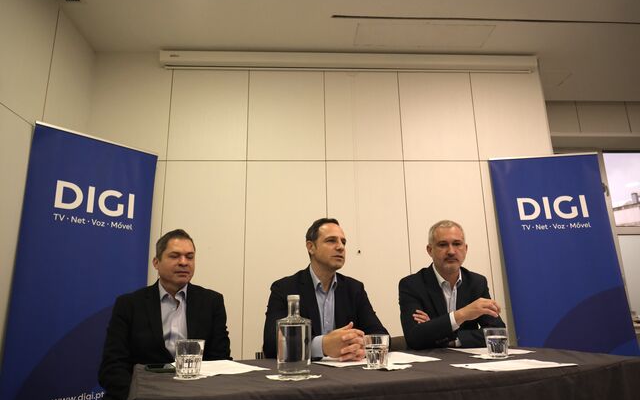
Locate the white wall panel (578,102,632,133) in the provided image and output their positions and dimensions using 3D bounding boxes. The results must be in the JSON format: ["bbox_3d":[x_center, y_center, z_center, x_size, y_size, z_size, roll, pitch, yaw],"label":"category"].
[{"bbox_3d":[3.233,-0.939,4.878,0.591,0.362,0.035,0,-14,-3],"label":"white wall panel"}]

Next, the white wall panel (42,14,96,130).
[{"bbox_3d":[-1.997,-0.879,3.391,0.035,1.006,0.535,0,-14,-3],"label":"white wall panel"}]

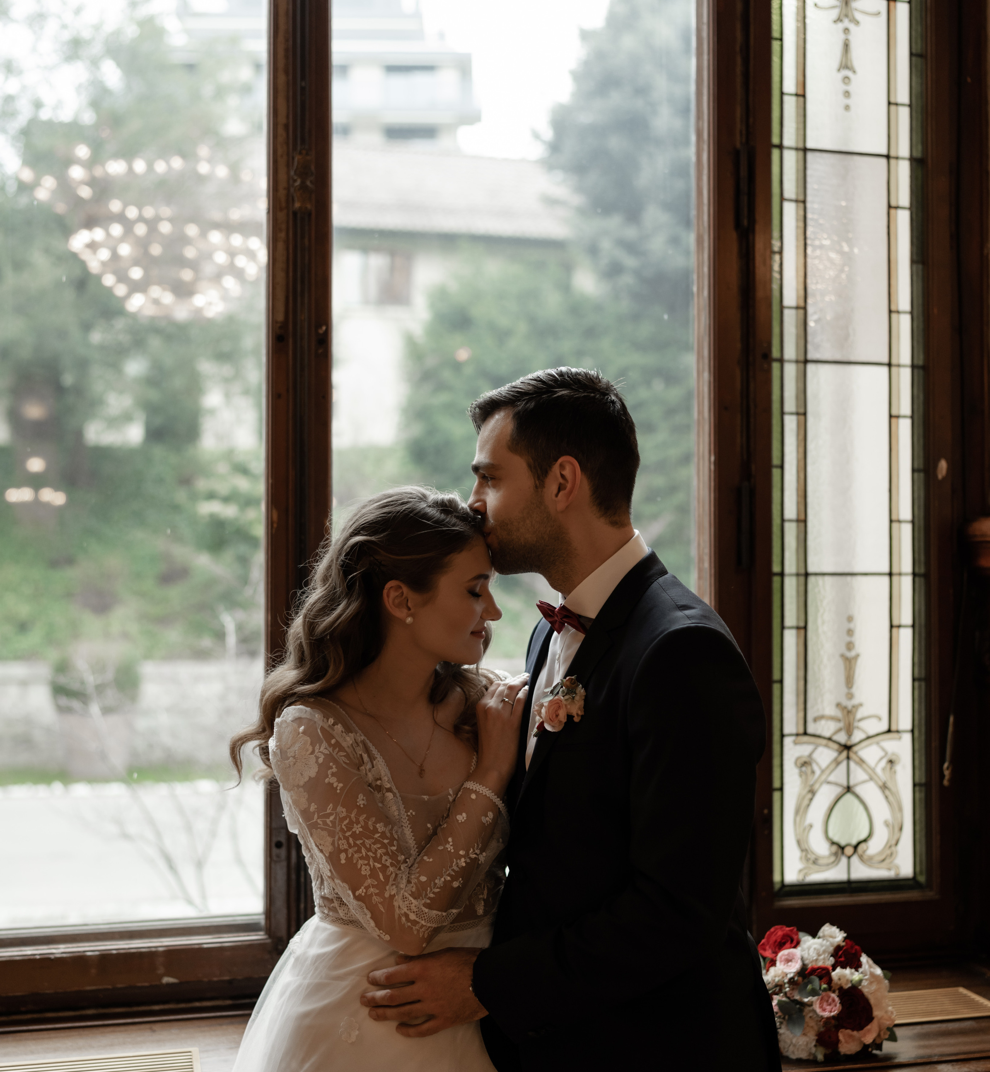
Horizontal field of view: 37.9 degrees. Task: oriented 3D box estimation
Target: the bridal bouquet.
[{"bbox_3d":[0.558,0.752,2.460,0.245,0.215,0.240,0,-1,6],"label":"bridal bouquet"}]

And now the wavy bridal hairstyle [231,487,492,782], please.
[{"bbox_3d":[-0.178,0.128,1.880,0.310,0.380,0.270,0,-1,18],"label":"wavy bridal hairstyle"}]

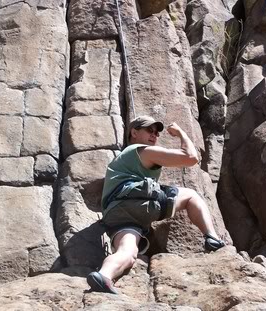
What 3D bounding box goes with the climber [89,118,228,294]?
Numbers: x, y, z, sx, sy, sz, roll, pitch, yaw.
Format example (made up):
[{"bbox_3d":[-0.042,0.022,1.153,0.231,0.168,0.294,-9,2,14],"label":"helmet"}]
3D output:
[{"bbox_3d":[0.164,0.350,8.200,0.980,1.400,0.700,5,-22,-13],"label":"climber"}]

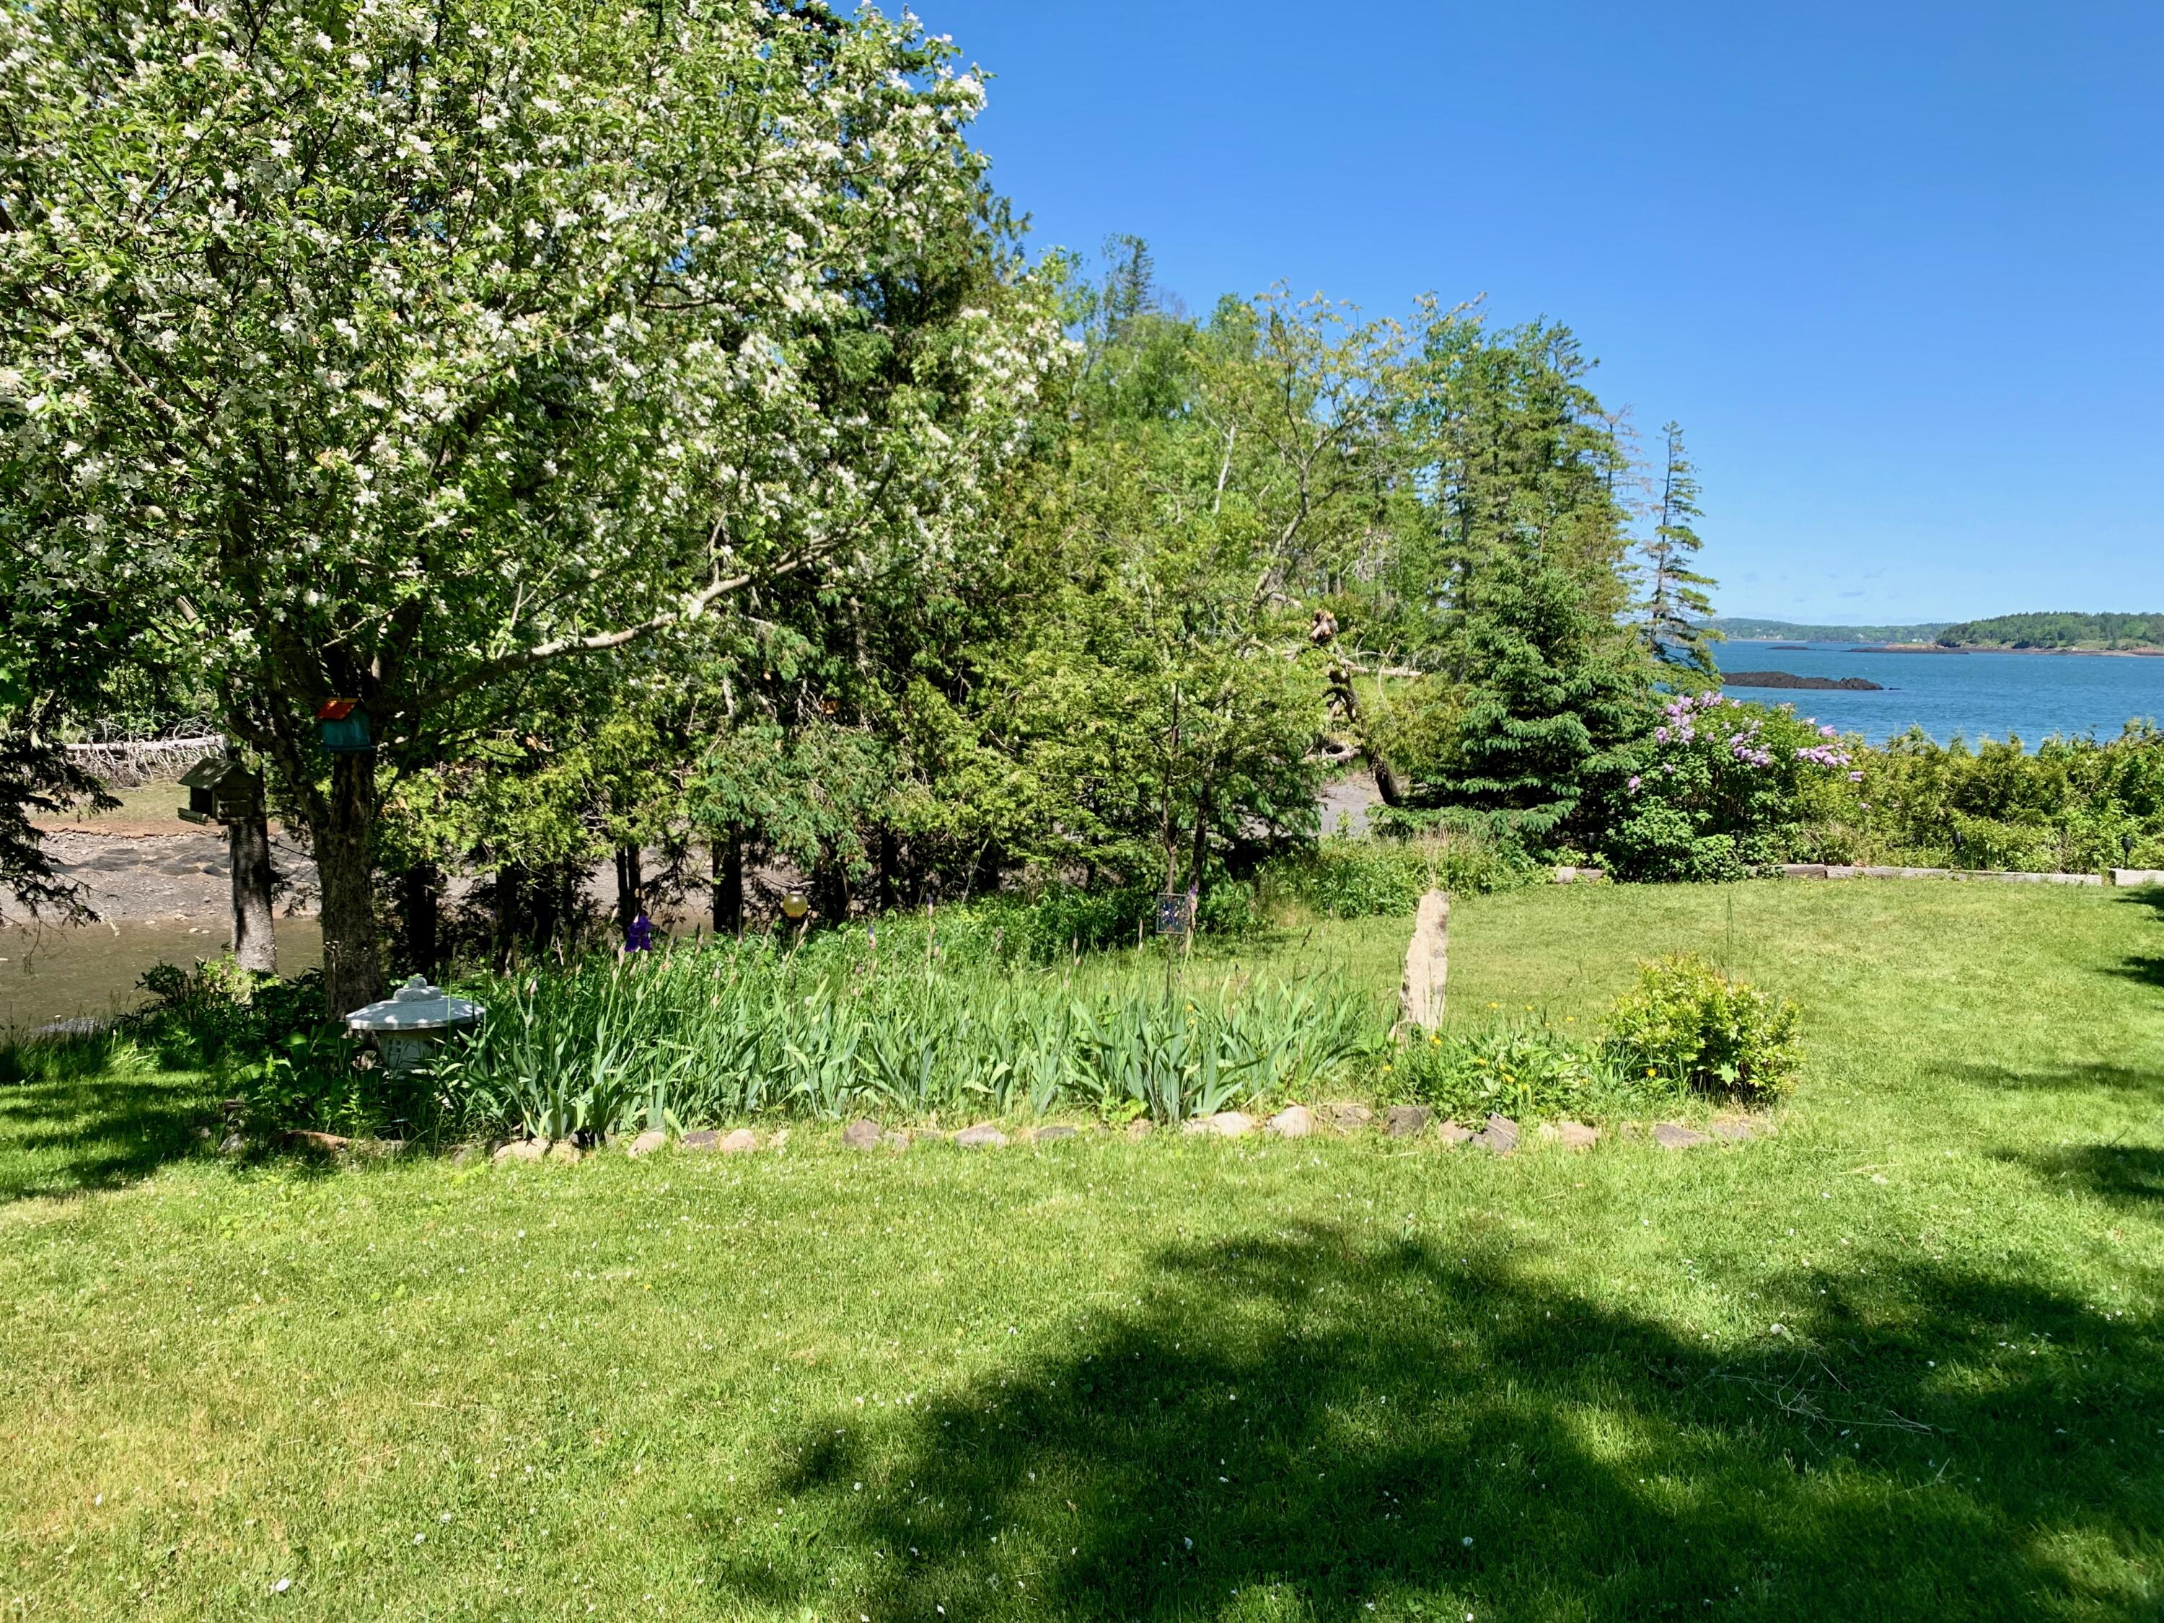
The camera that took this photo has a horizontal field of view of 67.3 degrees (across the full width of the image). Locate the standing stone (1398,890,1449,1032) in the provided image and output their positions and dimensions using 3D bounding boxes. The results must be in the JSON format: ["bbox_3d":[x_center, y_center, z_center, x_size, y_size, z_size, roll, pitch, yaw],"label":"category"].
[{"bbox_3d":[1.474,0.660,7.012,0.226,0.649,0.150,0,6,0],"label":"standing stone"}]

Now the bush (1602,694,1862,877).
[{"bbox_3d":[5.178,-0.245,12.949,2.047,1.405,1.800,0,6,0],"label":"bush"}]

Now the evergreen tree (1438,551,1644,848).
[{"bbox_3d":[4.003,-0.937,14.182,1.939,2.567,2.000,0,6,0],"label":"evergreen tree"}]

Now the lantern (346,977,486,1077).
[{"bbox_3d":[-2.456,0.839,5.976,0.510,0.474,0.490,-1,6,-6],"label":"lantern"}]

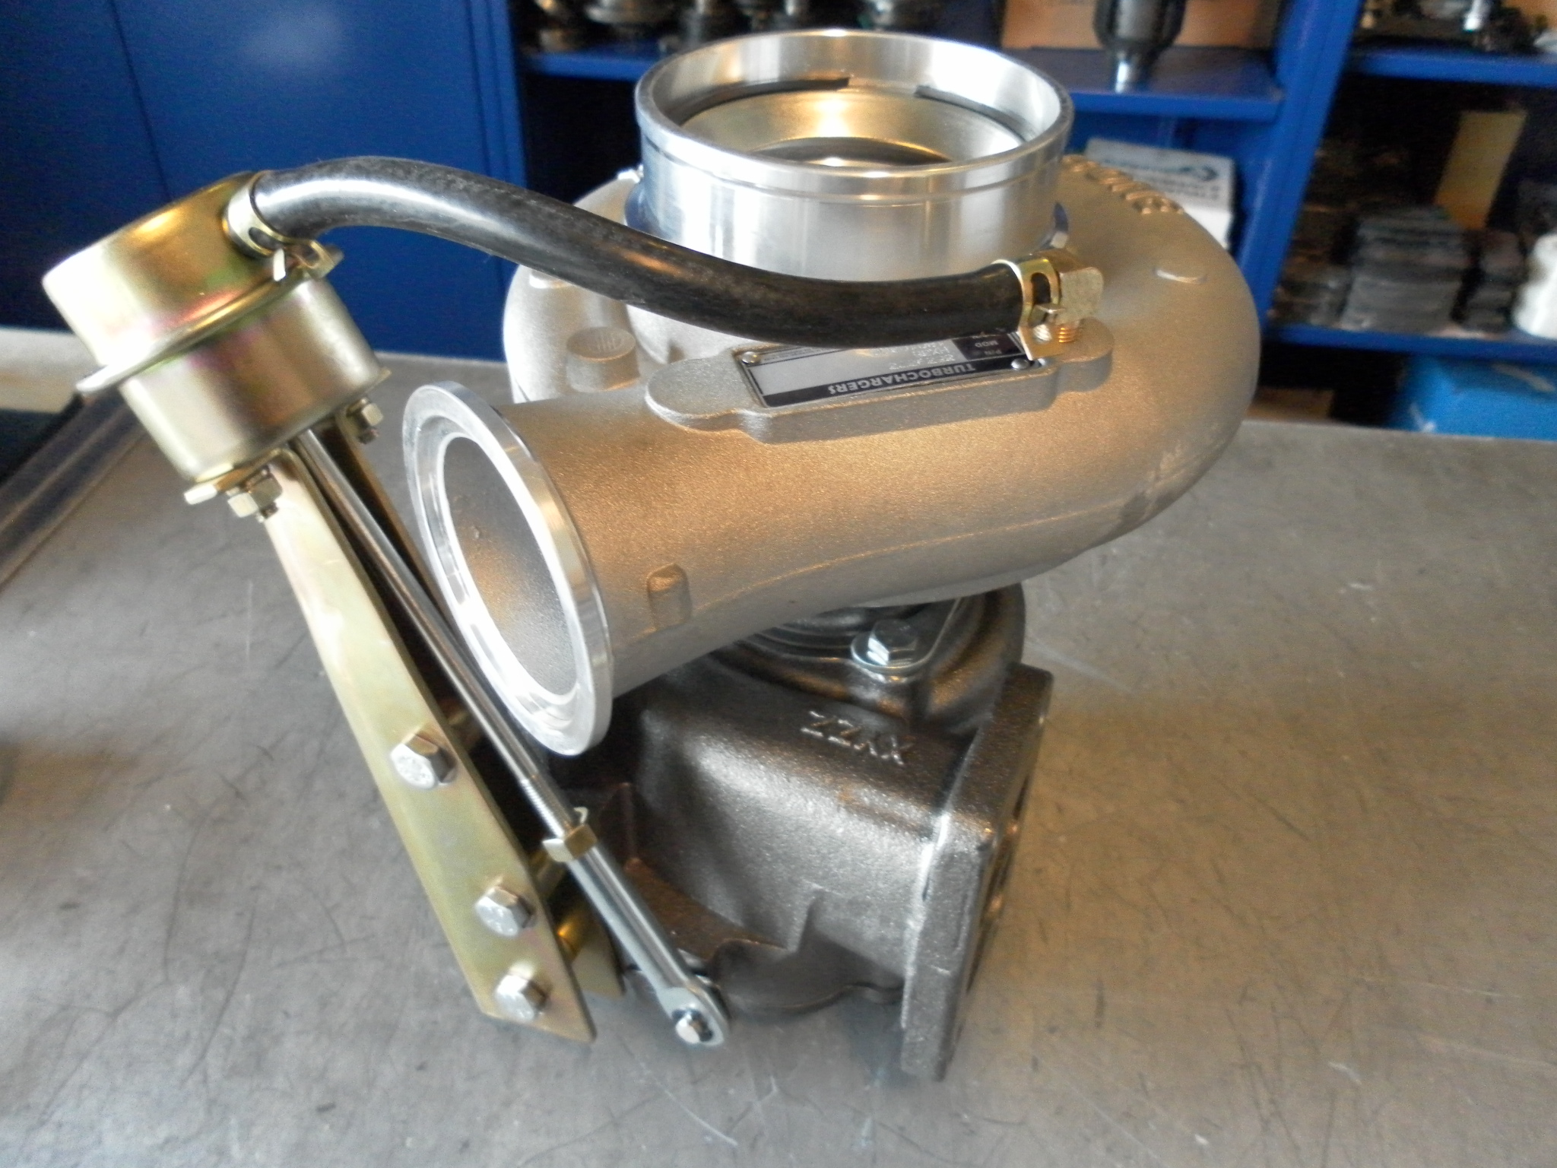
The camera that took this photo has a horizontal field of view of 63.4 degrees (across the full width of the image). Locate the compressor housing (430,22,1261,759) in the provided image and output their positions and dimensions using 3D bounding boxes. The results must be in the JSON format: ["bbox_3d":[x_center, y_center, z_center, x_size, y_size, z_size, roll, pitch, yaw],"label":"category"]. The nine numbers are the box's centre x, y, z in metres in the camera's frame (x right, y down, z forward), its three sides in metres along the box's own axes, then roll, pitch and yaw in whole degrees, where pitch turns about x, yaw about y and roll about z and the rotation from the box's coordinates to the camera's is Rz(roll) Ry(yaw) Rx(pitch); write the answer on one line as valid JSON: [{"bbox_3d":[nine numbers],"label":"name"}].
[{"bbox_3d":[0.013,-0.070,0.324,0.227,0.105,0.204,-23,45,-27],"label":"compressor housing"}]

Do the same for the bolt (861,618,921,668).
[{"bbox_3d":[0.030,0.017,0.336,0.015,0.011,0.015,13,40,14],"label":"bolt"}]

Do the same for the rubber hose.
[{"bbox_3d":[-0.023,-0.062,0.250,0.161,0.043,0.031,-1,39,-3],"label":"rubber hose"}]

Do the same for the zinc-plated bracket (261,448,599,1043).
[{"bbox_3d":[-0.085,0.052,0.297,0.048,0.189,0.016,5,38,28],"label":"zinc-plated bracket"}]

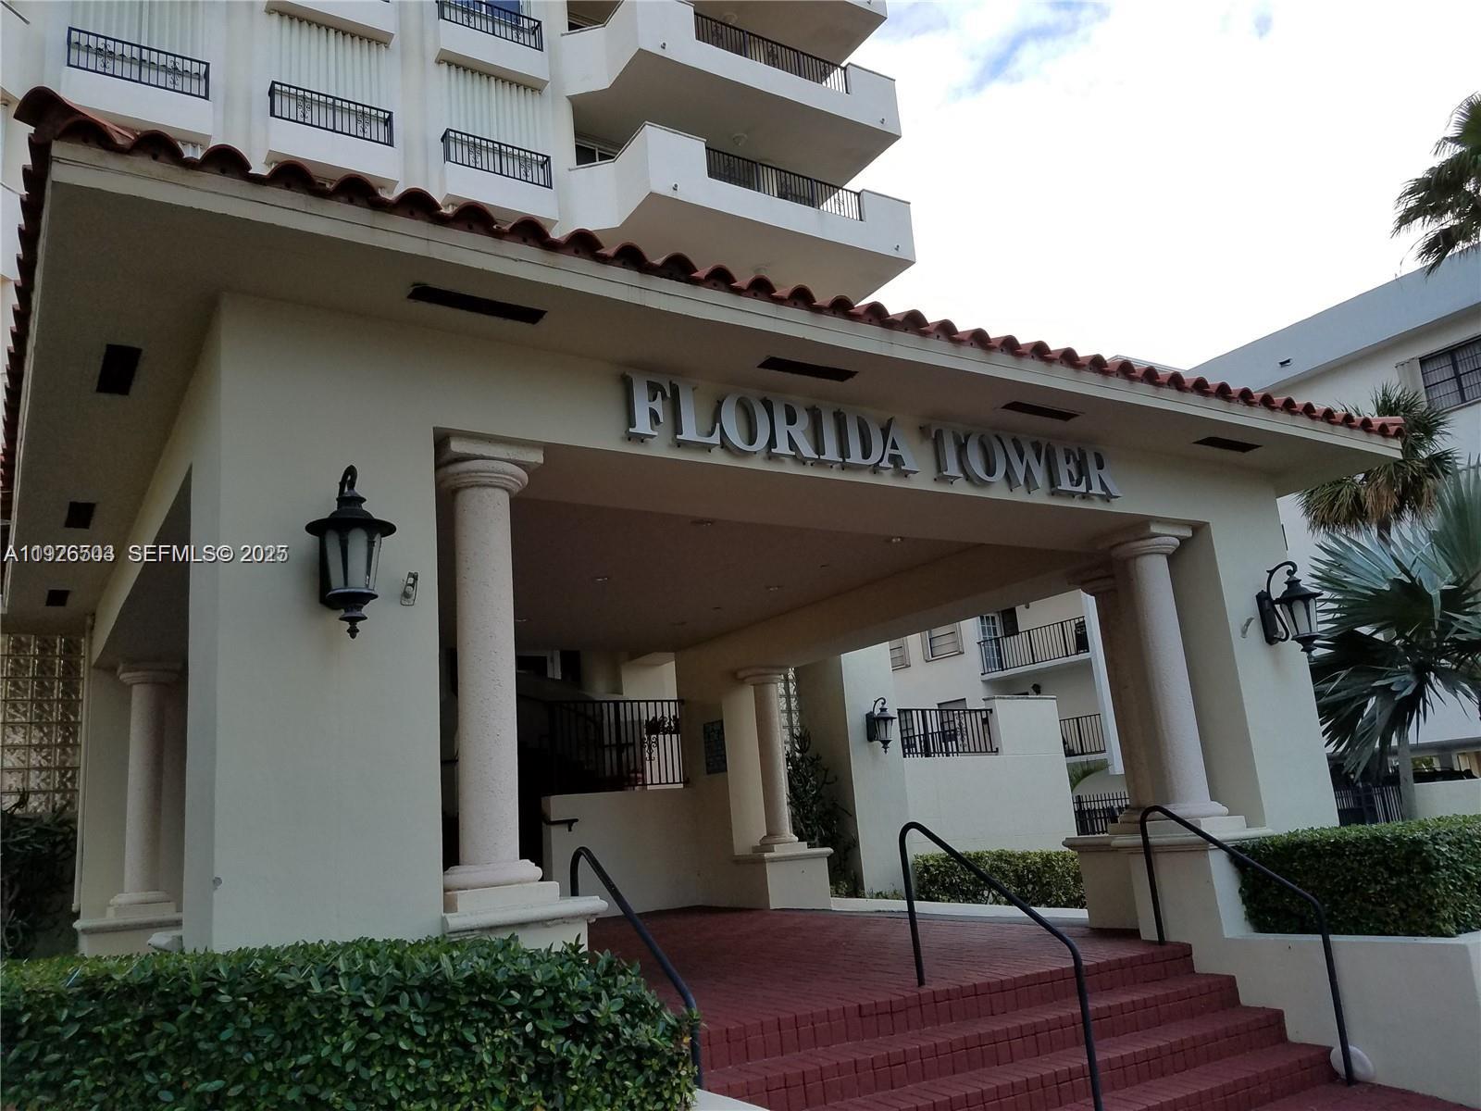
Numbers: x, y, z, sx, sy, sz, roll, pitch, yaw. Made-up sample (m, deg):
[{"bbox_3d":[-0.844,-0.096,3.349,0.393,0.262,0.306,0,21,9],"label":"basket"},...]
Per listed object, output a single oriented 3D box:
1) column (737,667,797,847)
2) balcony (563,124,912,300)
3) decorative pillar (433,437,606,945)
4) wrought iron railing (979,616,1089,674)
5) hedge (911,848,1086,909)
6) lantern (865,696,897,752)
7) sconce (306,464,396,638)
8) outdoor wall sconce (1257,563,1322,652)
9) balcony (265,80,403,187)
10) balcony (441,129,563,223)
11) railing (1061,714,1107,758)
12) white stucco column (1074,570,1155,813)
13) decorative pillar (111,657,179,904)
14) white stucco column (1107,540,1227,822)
[{"bbox_3d":[0.362,2.285,12.729,0.440,1.980,0.440,4,-16,-33],"label":"column"},{"bbox_3d":[-0.042,-6.064,20.673,6.300,1.265,2.600,4,-16,-33],"label":"balcony"},{"bbox_3d":[-1.117,0.757,5.030,0.655,2.530,0.705,4,-16,-33],"label":"decorative pillar"},{"bbox_3d":[8.462,2.665,32.420,0.060,0.988,4.125,4,-16,-33],"label":"wrought iron railing"},{"bbox_3d":[2.896,3.284,11.312,0.773,0.546,2.957,4,-16,-33],"label":"hedge"},{"bbox_3d":[1.694,2.090,13.566,0.341,0.682,0.480,4,-16,-33],"label":"lantern"},{"bbox_3d":[-1.529,-0.005,4.323,0.341,0.683,0.480,4,-16,-33],"label":"sconce"},{"bbox_3d":[3.900,0.408,7.874,0.341,0.683,0.480,4,-16,-33],"label":"outdoor wall sconce"},{"bbox_3d":[-6.331,-6.487,17.308,1.909,1.221,0.350,4,-16,-33],"label":"balcony"},{"bbox_3d":[-4.069,-6.328,18.796,1.933,1.221,0.350,4,-16,-33],"label":"balcony"},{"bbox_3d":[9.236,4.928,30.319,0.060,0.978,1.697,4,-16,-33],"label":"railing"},{"bbox_3d":[3.058,1.098,8.813,0.430,1.963,0.430,4,-16,-33],"label":"white stucco column"},{"bbox_3d":[-5.008,1.881,9.346,0.464,2.107,0.464,4,-16,-33],"label":"decorative pillar"},{"bbox_3d":[2.980,0.829,7.776,0.430,1.944,0.430,4,-16,-33],"label":"white stucco column"}]

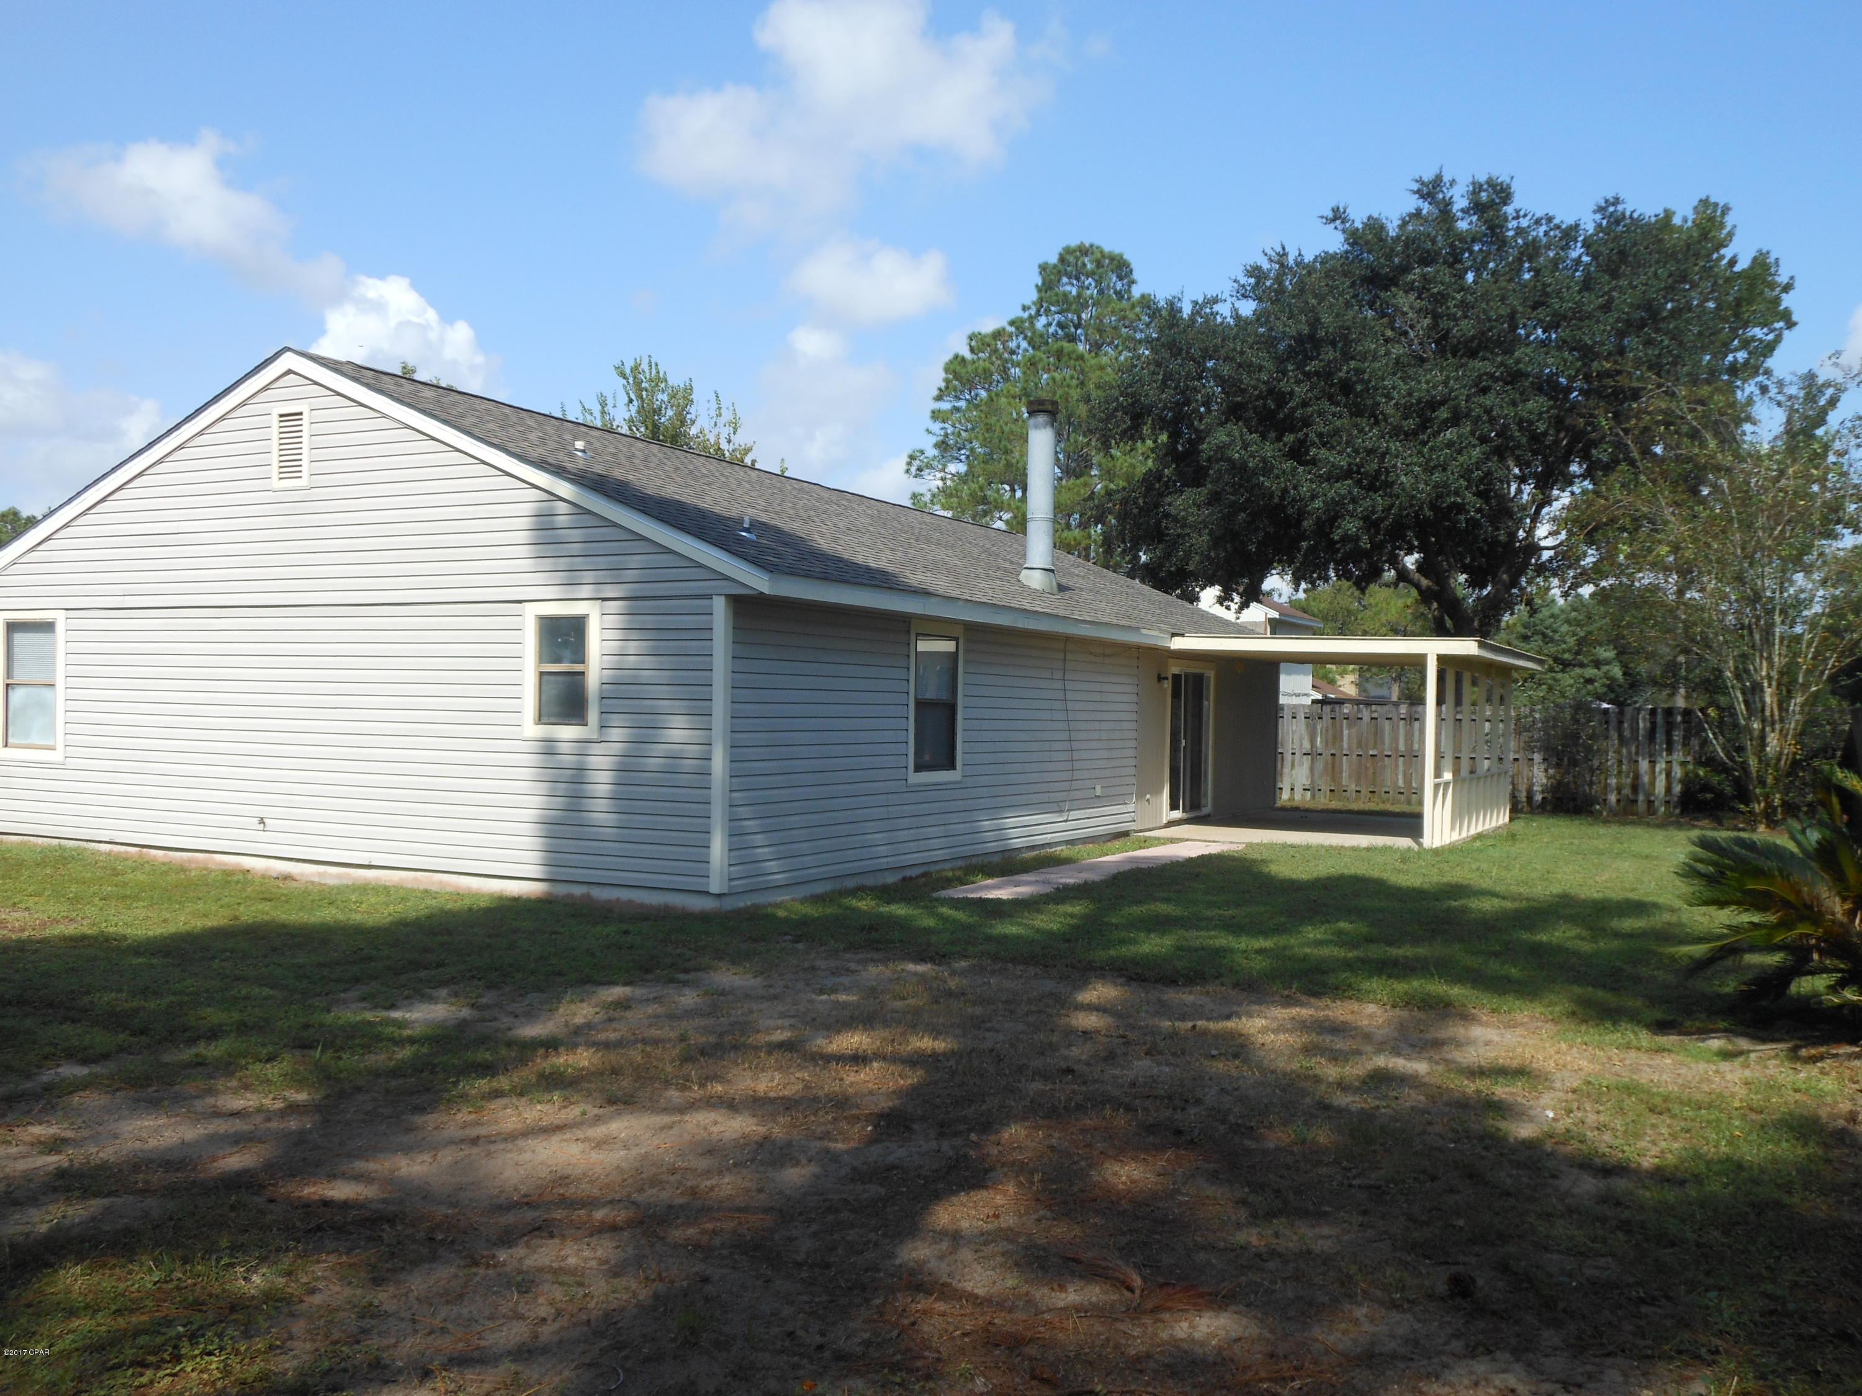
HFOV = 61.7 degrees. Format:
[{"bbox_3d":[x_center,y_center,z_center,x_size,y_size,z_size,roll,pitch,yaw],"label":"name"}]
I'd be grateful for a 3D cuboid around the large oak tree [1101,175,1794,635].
[{"bbox_3d":[11.200,-4.700,34.000,14.700,13.400,13.500,1,0,0],"label":"large oak tree"}]

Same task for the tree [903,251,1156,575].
[{"bbox_3d":[3.550,-6.300,50.000,8.500,16.600,8.300,1,0,0],"label":"tree"}]

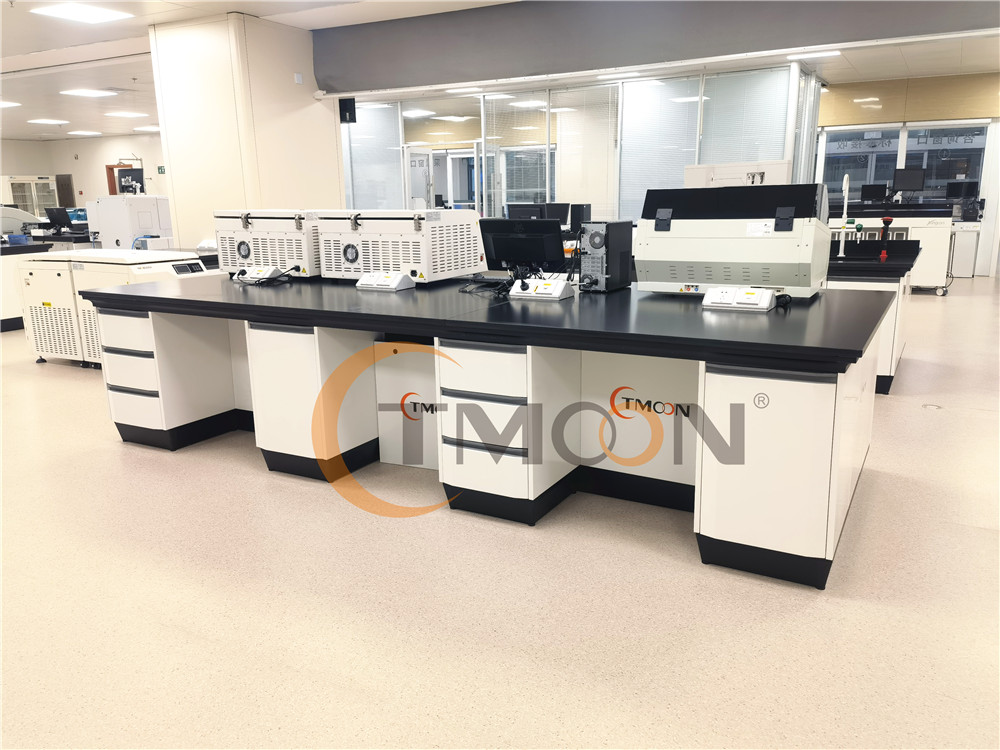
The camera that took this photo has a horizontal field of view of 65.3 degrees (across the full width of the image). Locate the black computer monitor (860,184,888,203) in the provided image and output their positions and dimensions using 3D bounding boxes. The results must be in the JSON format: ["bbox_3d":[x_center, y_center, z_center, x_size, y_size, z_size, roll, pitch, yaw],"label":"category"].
[{"bbox_3d":[5.605,-2.699,11.676,0.370,0.260,0.120,6,15,29],"label":"black computer monitor"}]

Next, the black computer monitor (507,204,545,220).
[{"bbox_3d":[0.268,-1.477,7.603,0.430,0.360,0.170,6,15,29],"label":"black computer monitor"}]

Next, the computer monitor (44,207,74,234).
[{"bbox_3d":[-5.859,-2.044,10.387,0.490,0.360,0.170,6,15,27],"label":"computer monitor"}]

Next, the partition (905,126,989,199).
[{"bbox_3d":[6.525,-3.087,11.520,1.010,1.110,0.080,6,15,29],"label":"partition"}]

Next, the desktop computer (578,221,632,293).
[{"bbox_3d":[0.545,-0.608,3.973,0.152,0.338,0.275,9,16,36],"label":"desktop computer"}]

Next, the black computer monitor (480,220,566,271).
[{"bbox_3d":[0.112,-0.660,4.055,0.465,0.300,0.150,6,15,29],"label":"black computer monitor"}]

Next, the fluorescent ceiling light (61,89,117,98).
[{"bbox_3d":[-6.229,-4.288,11.831,0.600,0.050,0.600,6,15,29],"label":"fluorescent ceiling light"}]

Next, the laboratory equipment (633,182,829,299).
[{"bbox_3d":[1.088,-0.625,3.619,0.768,0.485,0.530,6,15,29],"label":"laboratory equipment"}]

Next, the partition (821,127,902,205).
[{"bbox_3d":[5.563,-3.188,12.054,1.060,1.120,0.080,6,15,29],"label":"partition"}]

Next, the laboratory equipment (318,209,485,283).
[{"bbox_3d":[-0.561,-0.781,4.646,0.755,0.405,0.645,6,15,29],"label":"laboratory equipment"}]

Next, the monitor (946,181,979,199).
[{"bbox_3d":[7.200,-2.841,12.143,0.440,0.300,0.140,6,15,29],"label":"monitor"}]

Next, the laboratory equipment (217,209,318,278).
[{"bbox_3d":[-1.319,-0.867,5.080,0.755,0.405,0.645,6,15,28],"label":"laboratory equipment"}]

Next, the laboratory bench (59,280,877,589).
[{"bbox_3d":[-0.253,0.004,4.110,4.030,0.880,1.430,6,16,29],"label":"laboratory bench"}]

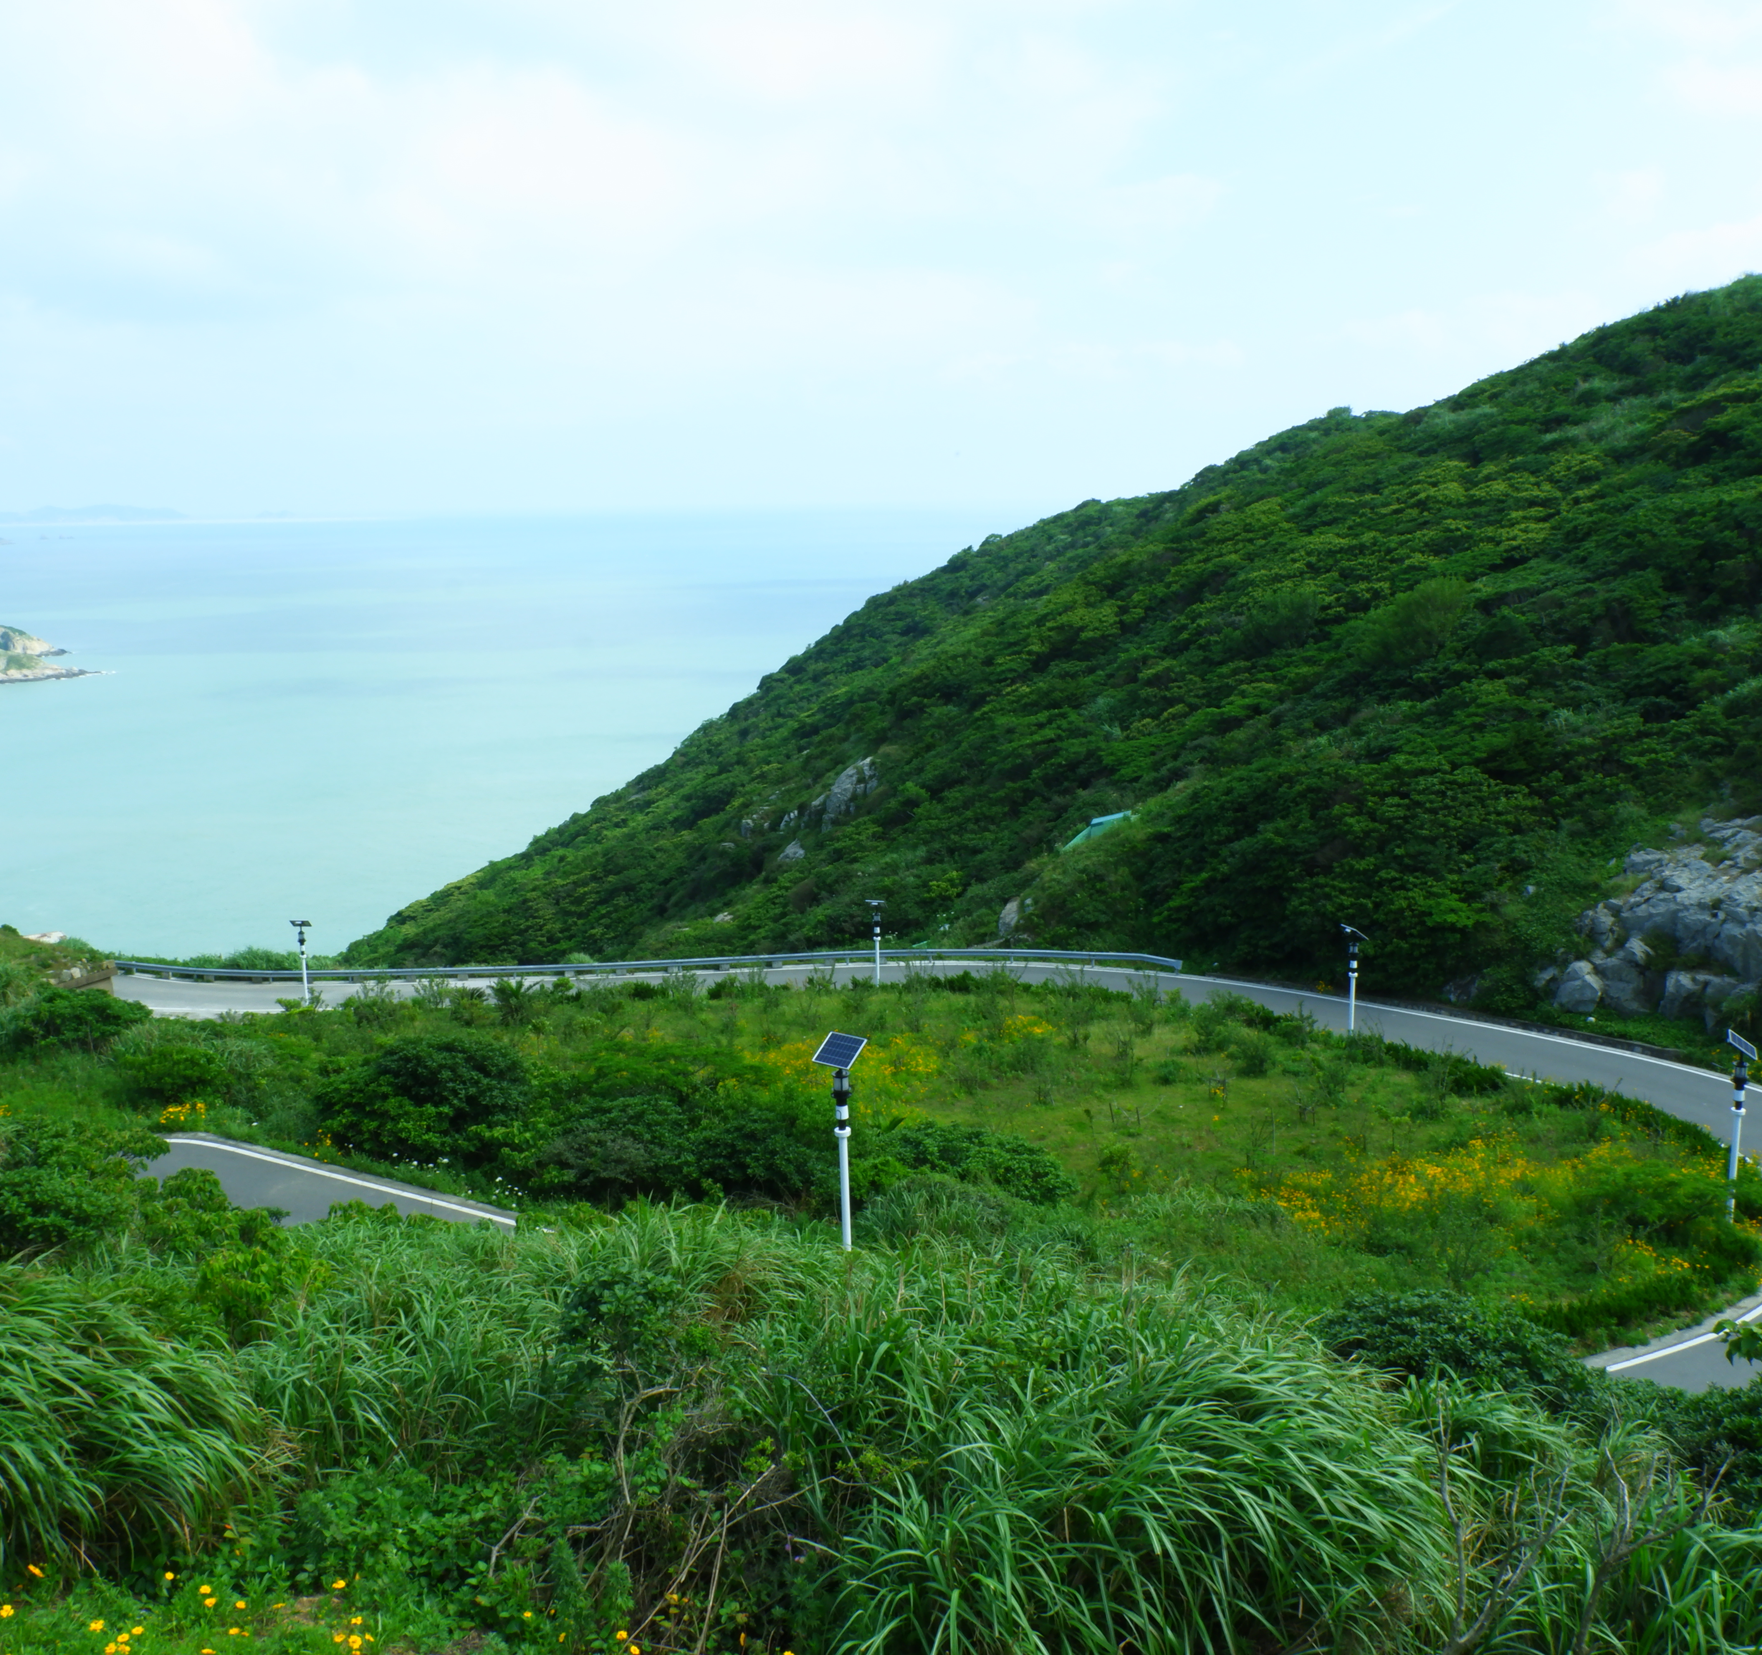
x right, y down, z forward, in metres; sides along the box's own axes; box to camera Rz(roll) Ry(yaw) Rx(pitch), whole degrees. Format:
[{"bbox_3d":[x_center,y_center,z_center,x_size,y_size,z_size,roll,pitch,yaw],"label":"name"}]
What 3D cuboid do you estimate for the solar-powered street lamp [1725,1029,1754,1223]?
[{"bbox_3d":[20.561,7.329,39.739,0.680,4.850,0.870,4,12,25],"label":"solar-powered street lamp"}]

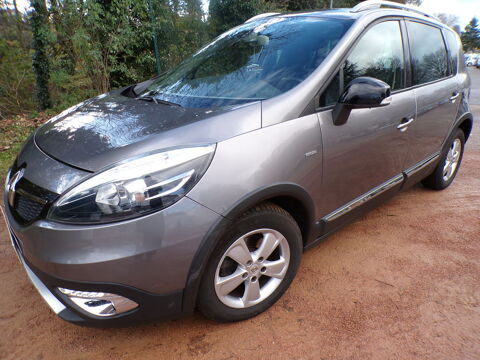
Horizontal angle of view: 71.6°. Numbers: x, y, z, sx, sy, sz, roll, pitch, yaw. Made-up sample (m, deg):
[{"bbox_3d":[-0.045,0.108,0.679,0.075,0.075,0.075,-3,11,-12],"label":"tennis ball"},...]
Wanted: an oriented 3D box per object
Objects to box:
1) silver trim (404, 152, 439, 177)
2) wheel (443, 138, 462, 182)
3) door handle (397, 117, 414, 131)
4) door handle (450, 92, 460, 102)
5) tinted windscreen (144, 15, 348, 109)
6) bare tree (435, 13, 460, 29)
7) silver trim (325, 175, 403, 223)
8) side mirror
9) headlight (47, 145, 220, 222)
[{"bbox_3d":[1.488,-0.131,2.696,0.680,0.055,0.035,-21,29,-37],"label":"silver trim"},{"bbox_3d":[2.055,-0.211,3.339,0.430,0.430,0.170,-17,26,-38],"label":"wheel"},{"bbox_3d":[1.112,-0.381,2.237,0.219,0.040,0.045,-24,31,-35],"label":"door handle"},{"bbox_3d":[1.777,-0.679,2.746,0.220,0.062,0.050,-17,26,-38],"label":"door handle"},{"bbox_3d":[-0.020,-0.877,2.282,1.180,0.170,1.420,-44,40,-23],"label":"tinted windscreen"},{"bbox_3d":[29.062,-20.697,48.000,4.800,6.200,4.600,13,25,26],"label":"bare tree"},{"bbox_3d":[0.850,0.101,2.183,1.020,0.062,0.035,-19,27,-38],"label":"silver trim"},{"bbox_3d":[0.629,-0.410,1.742,0.170,0.250,0.230,-17,26,-38],"label":"side mirror"},{"bbox_3d":[-0.465,0.008,1.375,0.678,0.310,0.244,3,21,10],"label":"headlight"}]

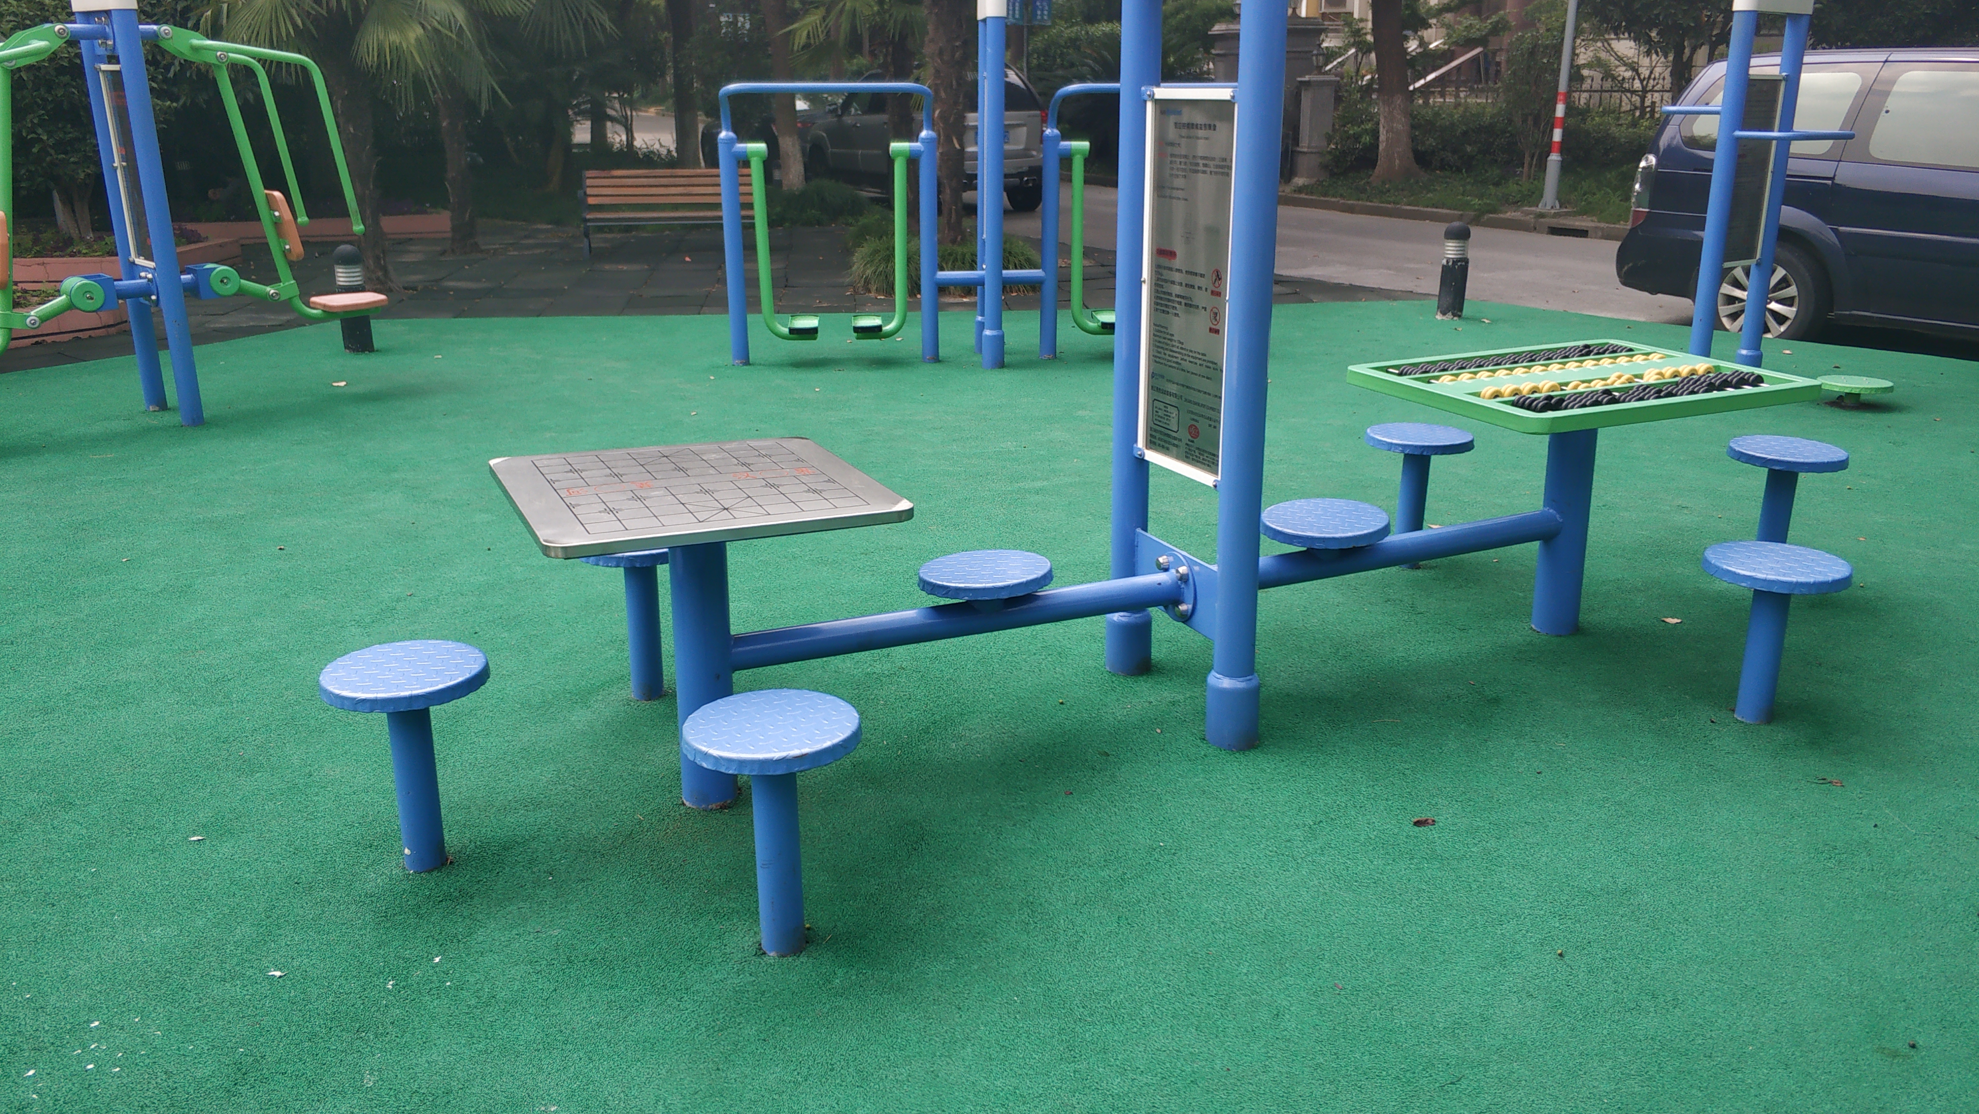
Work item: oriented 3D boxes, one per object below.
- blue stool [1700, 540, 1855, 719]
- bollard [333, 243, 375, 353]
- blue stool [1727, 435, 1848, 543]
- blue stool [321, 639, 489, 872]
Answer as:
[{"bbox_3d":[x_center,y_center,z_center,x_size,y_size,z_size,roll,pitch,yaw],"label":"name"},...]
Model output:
[{"bbox_3d":[1.801,0.201,3.582,0.307,0.405,0.307,0,17,0],"label":"blue stool"},{"bbox_3d":[-3.689,-1.503,8.927,0.172,0.600,0.172,0,17,0],"label":"bollard"},{"bbox_3d":[2.315,-0.110,4.528,0.307,0.413,0.307,0,17,0],"label":"blue stool"},{"bbox_3d":[-1.100,0.409,2.970,0.307,0.421,0.307,0,17,0],"label":"blue stool"}]

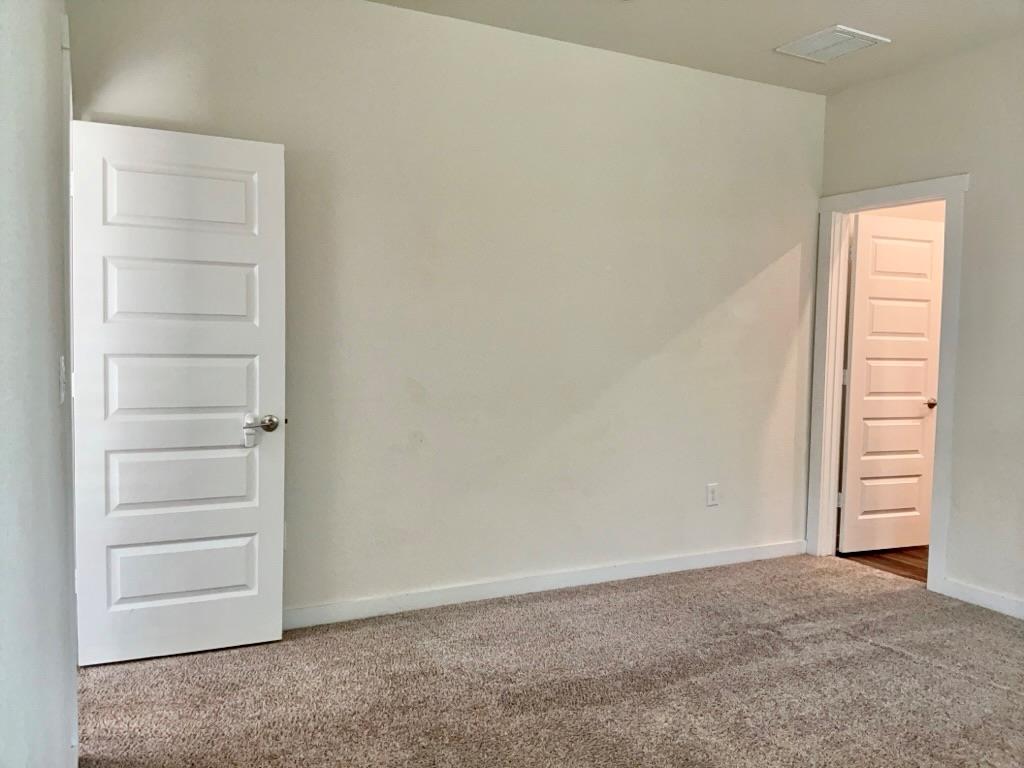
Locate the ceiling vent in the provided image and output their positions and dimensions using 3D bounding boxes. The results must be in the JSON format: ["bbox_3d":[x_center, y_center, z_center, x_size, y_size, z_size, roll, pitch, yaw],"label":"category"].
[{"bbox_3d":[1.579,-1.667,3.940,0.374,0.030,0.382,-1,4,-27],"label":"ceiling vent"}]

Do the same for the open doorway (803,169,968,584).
[{"bbox_3d":[2.097,-0.014,4.475,0.139,2.153,0.907,-1,4,-27],"label":"open doorway"}]

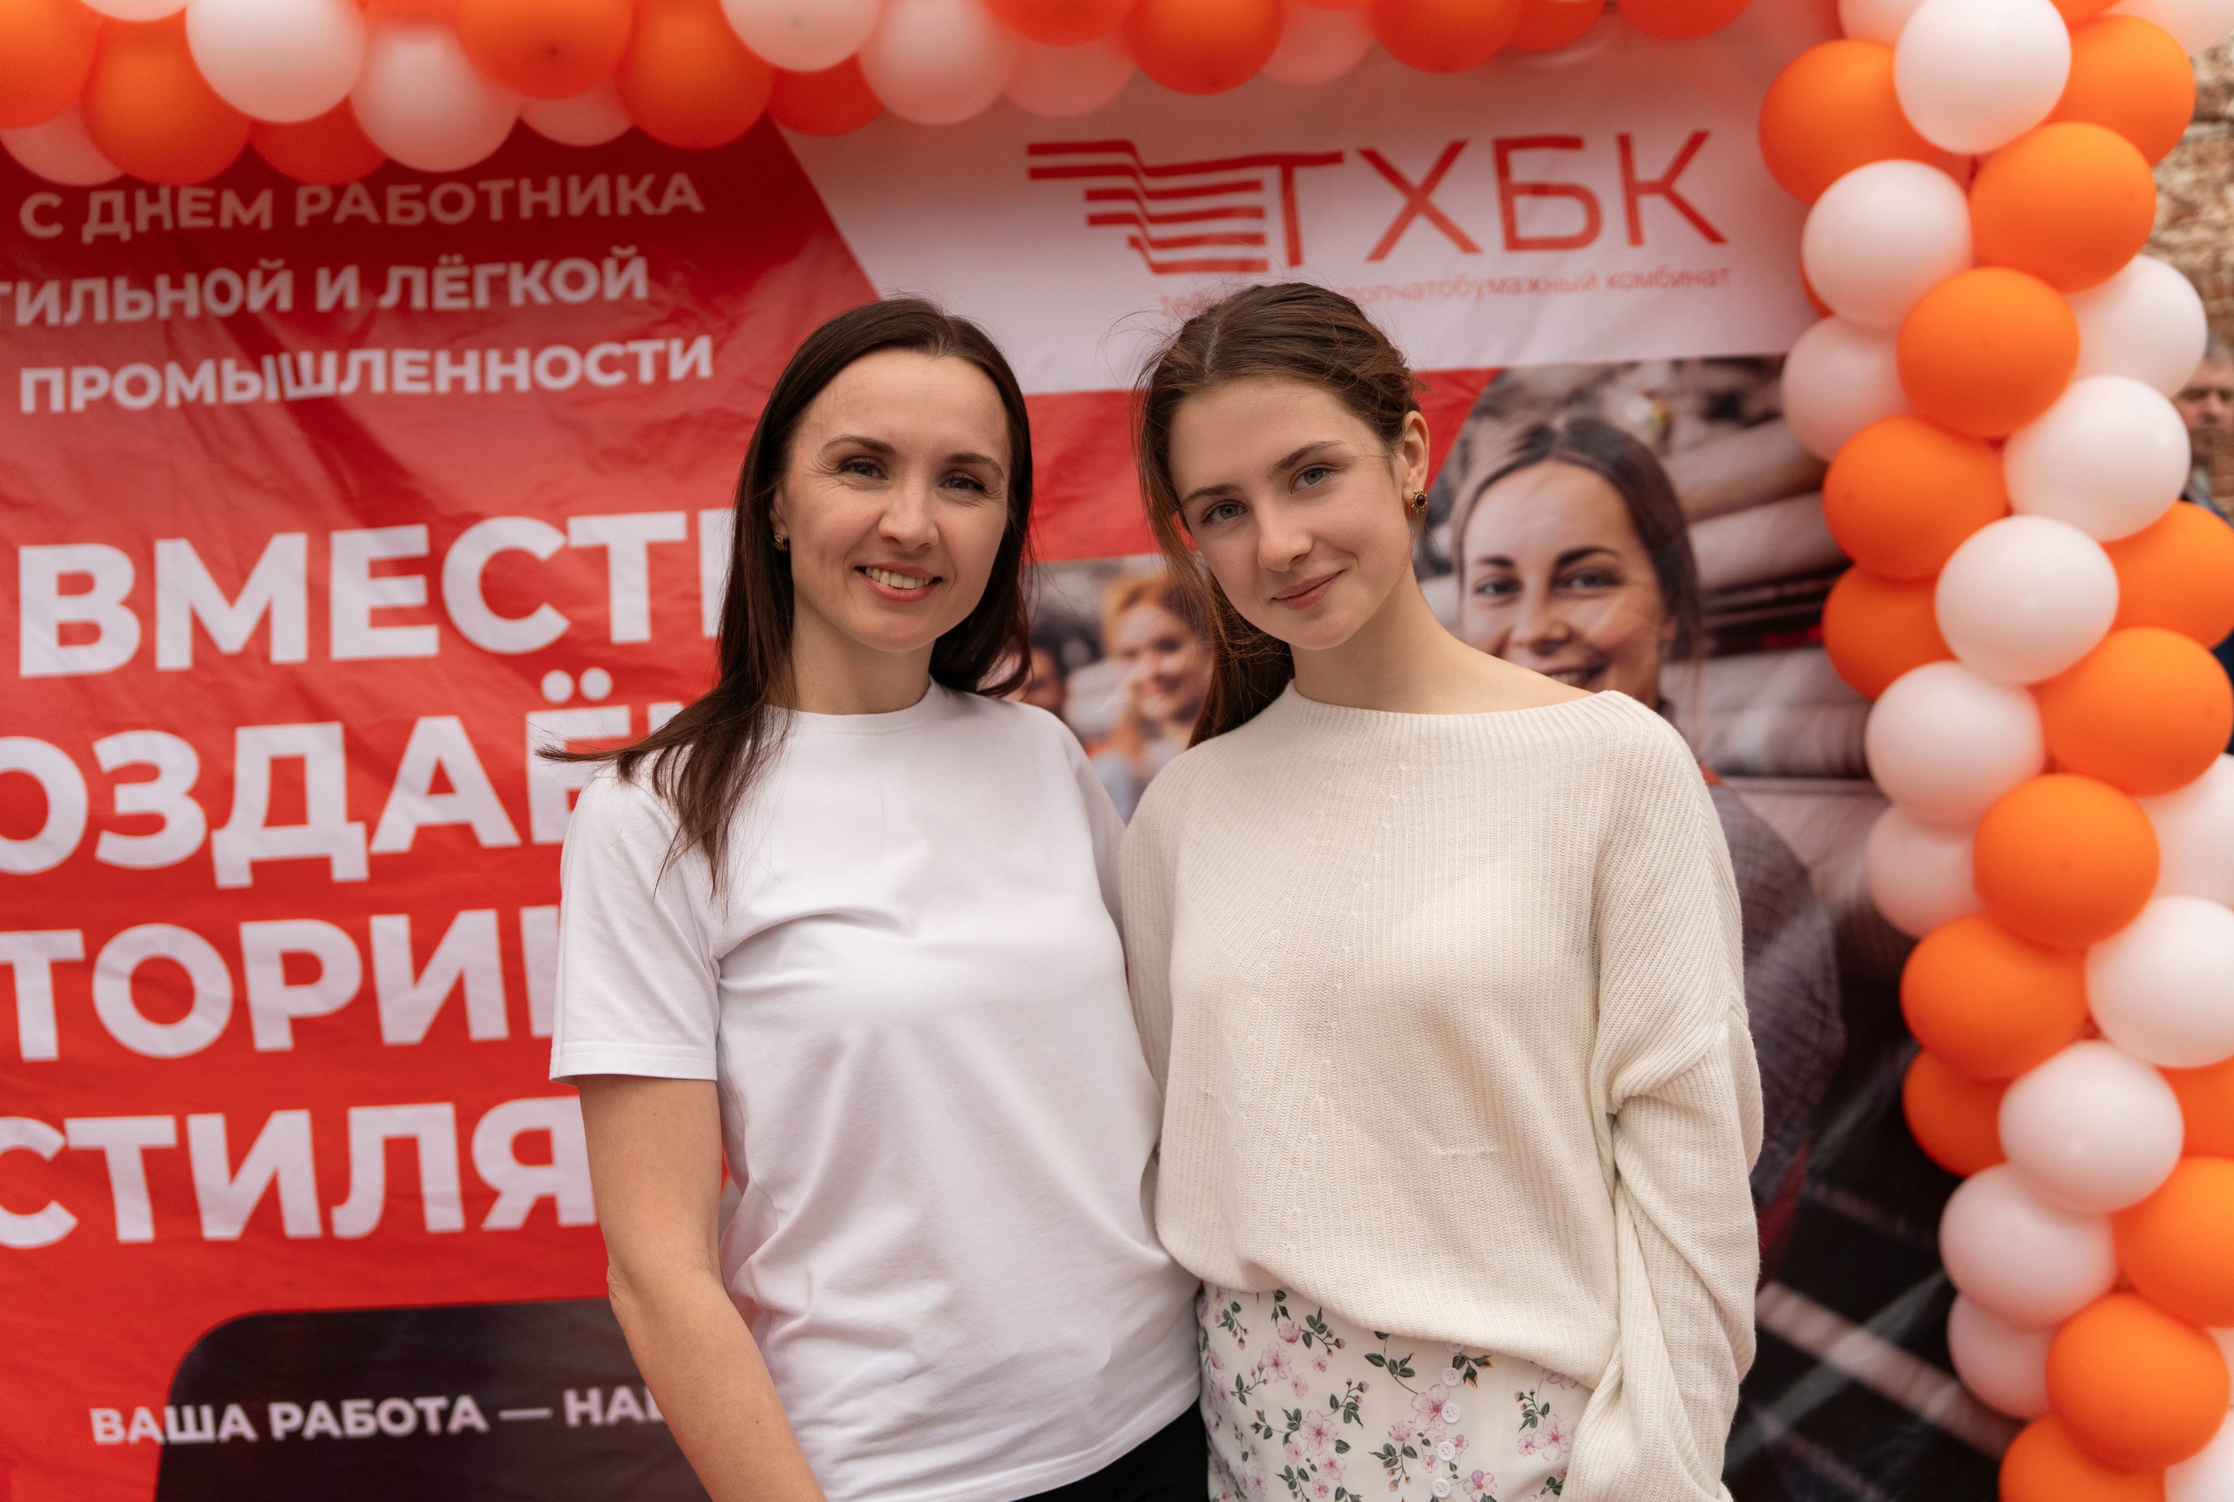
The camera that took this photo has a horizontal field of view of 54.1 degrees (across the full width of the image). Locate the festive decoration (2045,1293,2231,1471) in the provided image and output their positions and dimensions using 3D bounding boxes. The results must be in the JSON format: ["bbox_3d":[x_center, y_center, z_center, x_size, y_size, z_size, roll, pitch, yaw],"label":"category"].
[{"bbox_3d":[1.127,0.697,2.420,0.190,0.186,0.196,-3,-1,0],"label":"festive decoration"}]

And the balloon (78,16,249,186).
[{"bbox_3d":[-1.085,-0.748,2.507,0.195,0.188,0.195,-4,-1,0],"label":"balloon"}]

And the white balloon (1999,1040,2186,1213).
[{"bbox_3d":[1.092,0.421,2.453,0.190,0.188,0.200,-4,-1,0],"label":"white balloon"}]

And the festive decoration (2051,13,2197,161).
[{"bbox_3d":[1.152,-0.761,2.530,0.185,0.181,0.191,-3,-1,0],"label":"festive decoration"}]

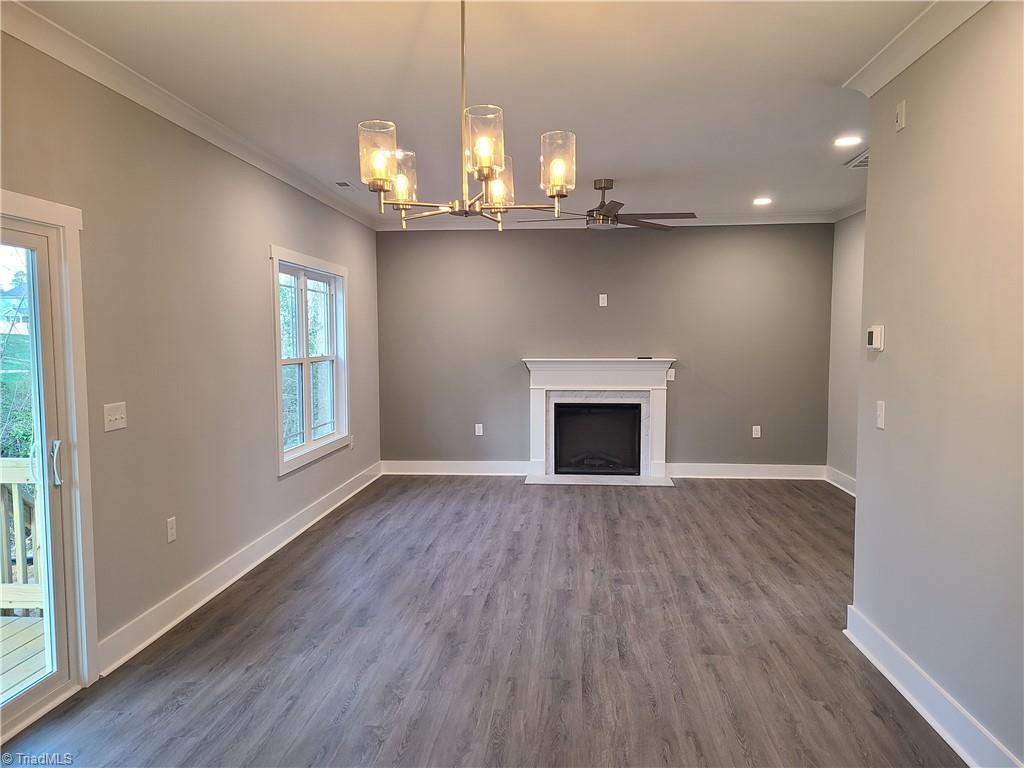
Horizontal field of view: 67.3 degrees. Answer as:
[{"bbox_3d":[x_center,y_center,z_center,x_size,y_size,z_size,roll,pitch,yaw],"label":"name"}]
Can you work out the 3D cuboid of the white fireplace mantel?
[{"bbox_3d":[0.917,0.377,8.145,1.599,1.270,0.200,0,3,5],"label":"white fireplace mantel"}]

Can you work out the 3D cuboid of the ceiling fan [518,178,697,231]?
[{"bbox_3d":[0.725,-1.420,6.108,1.450,0.374,1.474,0,3,5],"label":"ceiling fan"}]

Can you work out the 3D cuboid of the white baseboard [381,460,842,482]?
[{"bbox_3d":[0.936,0.928,8.264,4.790,0.155,0.028,0,3,5],"label":"white baseboard"}]

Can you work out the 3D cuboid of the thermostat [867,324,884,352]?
[{"bbox_3d":[1.669,-0.210,3.540,0.040,0.117,0.118,0,3,5],"label":"thermostat"}]

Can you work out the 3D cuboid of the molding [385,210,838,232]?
[{"bbox_3d":[0.924,-1.683,8.075,4.790,0.090,0.088,0,3,5],"label":"molding"}]

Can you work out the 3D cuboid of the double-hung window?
[{"bbox_3d":[-1.654,-0.204,6.342,0.120,1.640,1.822,0,3,5],"label":"double-hung window"}]

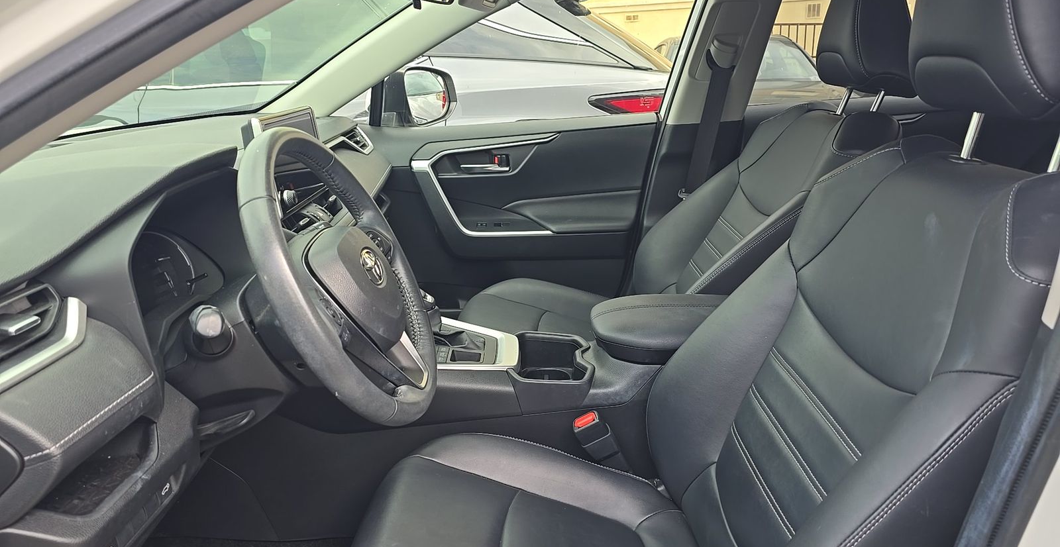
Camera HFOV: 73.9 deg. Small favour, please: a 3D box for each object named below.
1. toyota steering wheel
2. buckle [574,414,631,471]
[{"bbox_3d":[-0.221,0.006,0.826,0.090,0.370,0.370,-23,15,9],"label":"toyota steering wheel"},{"bbox_3d":[0.125,0.283,1.165,0.043,0.120,0.028,-30,15,9],"label":"buckle"}]

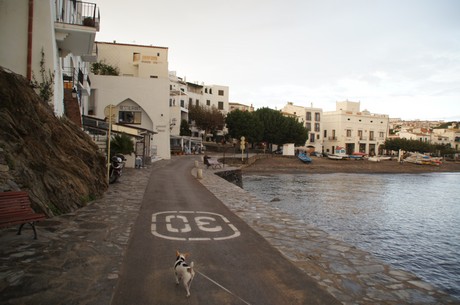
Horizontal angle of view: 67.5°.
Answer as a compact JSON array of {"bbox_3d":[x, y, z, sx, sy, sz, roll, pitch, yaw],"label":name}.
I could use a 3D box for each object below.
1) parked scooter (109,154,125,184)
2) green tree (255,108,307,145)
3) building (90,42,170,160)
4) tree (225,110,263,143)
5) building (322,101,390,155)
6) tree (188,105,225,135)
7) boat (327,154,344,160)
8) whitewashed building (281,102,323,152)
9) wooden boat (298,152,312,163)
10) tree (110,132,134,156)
[{"bbox_3d":[-5.250,0.780,15.900,0.750,1.280,1.950,0,1,-12],"label":"parked scooter"},{"bbox_3d":[10.264,-4.675,70.000,11.200,9.300,10.500,0,1,0],"label":"green tree"},{"bbox_3d":[-13.400,-5.200,46.500,11.000,14.000,10.000,0,1,-15],"label":"building"},{"bbox_3d":[2.764,-4.245,68.000,8.000,8.300,8.000,0,1,0],"label":"tree"},{"bbox_3d":[31.000,-6.100,90.500,19.000,13.300,11.500,-1,1,-33],"label":"building"},{"bbox_3d":[-4.913,-6.167,72.000,7.500,7.600,7.400,0,1,0],"label":"tree"},{"bbox_3d":[19.299,0.915,63.000,3.900,0.950,1.500,1,1,37],"label":"boat"},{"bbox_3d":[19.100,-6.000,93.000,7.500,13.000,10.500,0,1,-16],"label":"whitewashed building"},{"bbox_3d":[11.838,0.784,54.000,1.700,1.100,4.800,0,1,-9],"label":"wooden boat"},{"bbox_3d":[-8.310,-0.462,26.500,2.000,2.200,2.000,0,1,0],"label":"tree"}]

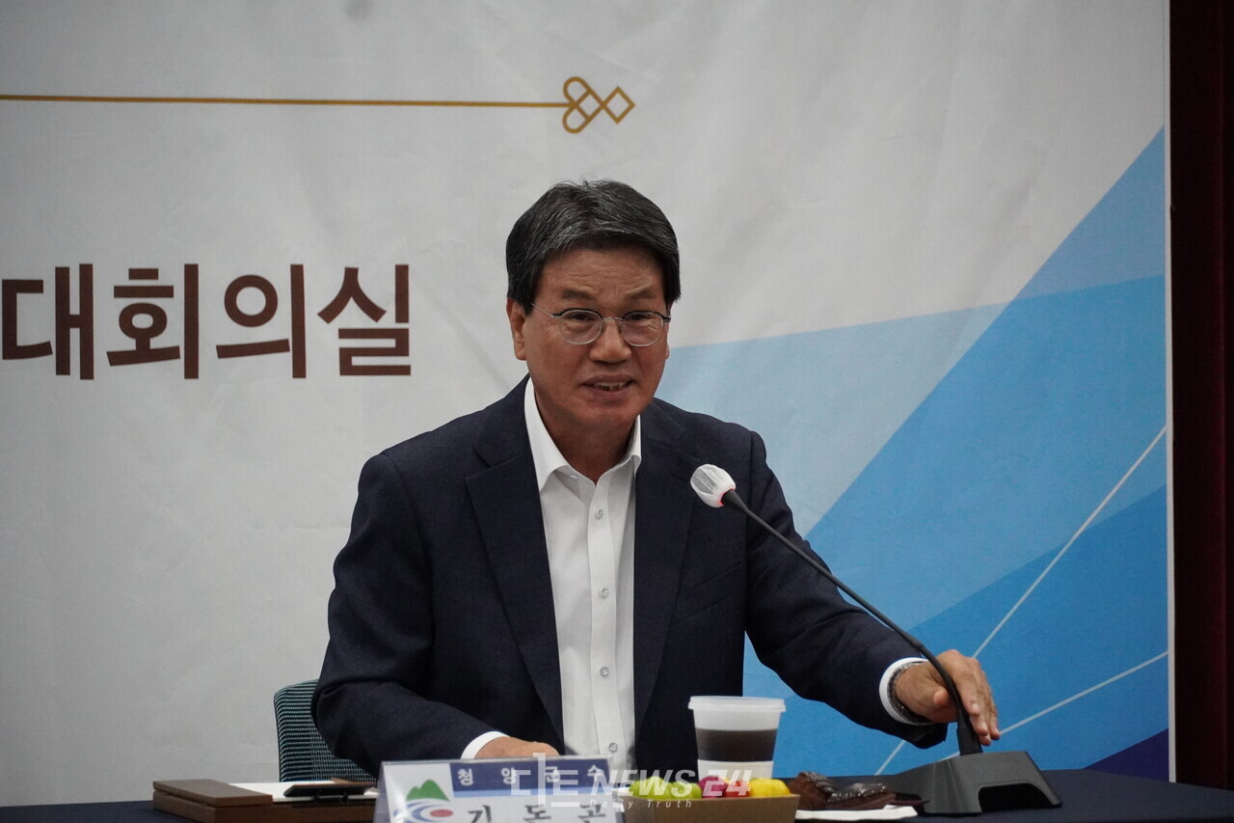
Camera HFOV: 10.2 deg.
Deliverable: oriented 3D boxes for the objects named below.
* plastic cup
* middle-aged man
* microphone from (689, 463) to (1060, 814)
[{"bbox_3d":[0.117,0.331,6.720,0.094,0.109,0.094,0,1,0],"label":"plastic cup"},{"bbox_3d":[0.035,0.418,7.020,0.650,1.310,0.740,0,1,-22],"label":"middle-aged man"},{"bbox_3d":[0.231,0.215,6.750,0.390,0.320,0.140,1,1,38],"label":"microphone"}]

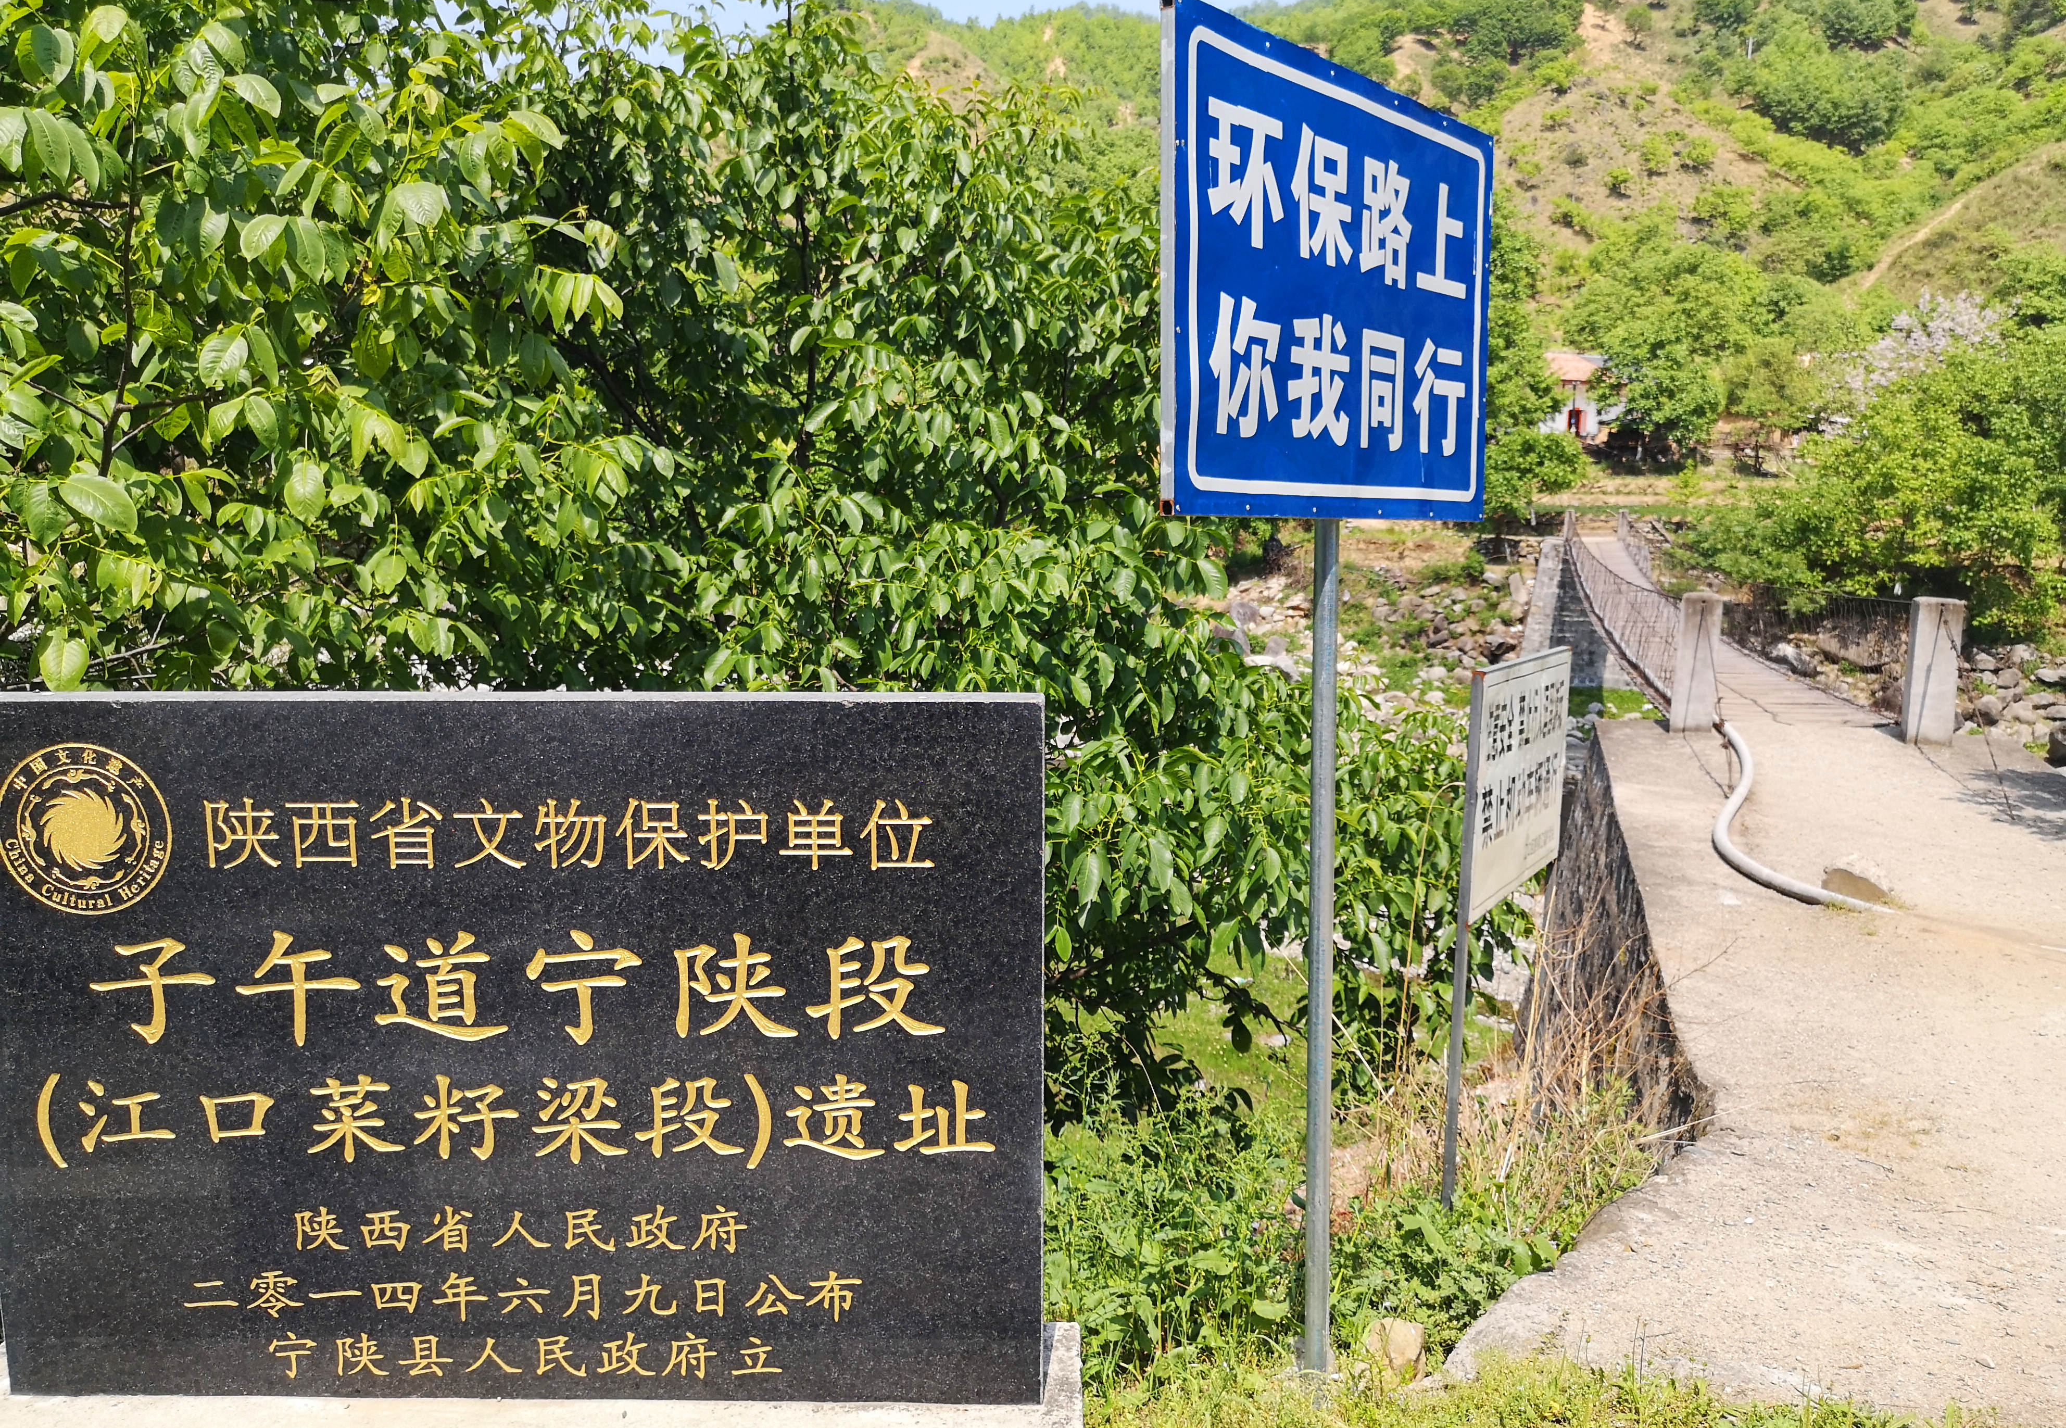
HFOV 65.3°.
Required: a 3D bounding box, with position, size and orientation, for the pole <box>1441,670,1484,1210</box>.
[{"bbox_3d":[1.122,0.617,4.207,0.027,1.459,0.027,5,8,30],"label":"pole"}]

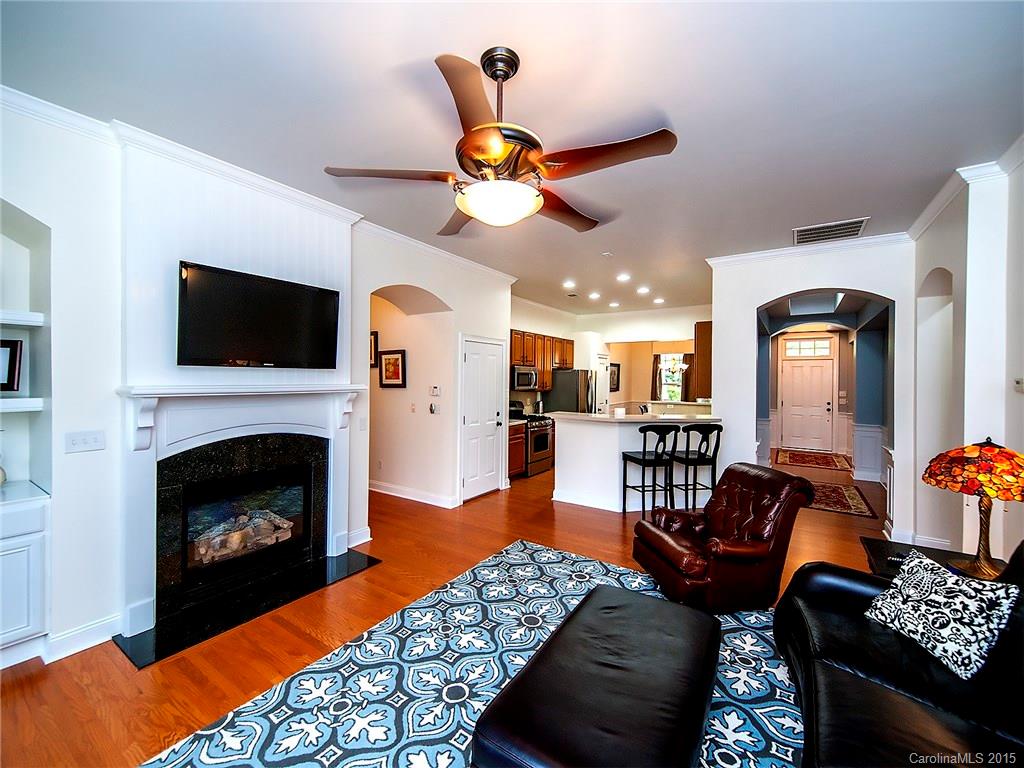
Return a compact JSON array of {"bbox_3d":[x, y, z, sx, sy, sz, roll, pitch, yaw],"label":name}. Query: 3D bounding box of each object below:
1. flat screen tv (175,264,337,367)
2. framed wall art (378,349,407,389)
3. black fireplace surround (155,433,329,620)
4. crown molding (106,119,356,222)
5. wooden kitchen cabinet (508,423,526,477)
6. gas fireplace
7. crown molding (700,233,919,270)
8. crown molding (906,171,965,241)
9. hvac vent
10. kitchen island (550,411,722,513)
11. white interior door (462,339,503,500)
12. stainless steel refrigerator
[{"bbox_3d":[-1.829,-0.451,3.095,0.075,0.666,1.112,4,2,34],"label":"flat screen tv"},{"bbox_3d":[-1.619,-0.195,5.616,0.535,0.505,0.030,1,0,34],"label":"framed wall art"},{"bbox_3d":[-1.923,0.943,3.109,0.080,1.117,1.177,1,0,34],"label":"black fireplace surround"},{"bbox_3d":[-1.865,-1.486,3.113,0.089,0.084,1.692,1,0,34],"label":"crown molding"},{"bbox_3d":[-0.170,1.065,6.658,0.600,0.880,0.640,1,0,34],"label":"wooden kitchen cabinet"},{"bbox_3d":[-1.767,0.955,3.024,0.560,1.120,1.608,1,0,34],"label":"gas fireplace"},{"bbox_3d":[3.164,-1.446,4.556,1.870,0.095,0.075,1,0,34],"label":"crown molding"},{"bbox_3d":[3.560,-1.444,3.501,0.086,0.086,1.510,1,0,34],"label":"crown molding"},{"bbox_3d":[3.131,-1.481,4.106,0.575,0.030,0.550,1,0,34],"label":"hvac vent"},{"bbox_3d":[1.487,0.973,5.236,1.880,1.085,1.060,1,0,34],"label":"kitchen island"},{"bbox_3d":[-0.388,0.471,5.564,0.045,2.030,0.815,1,0,34],"label":"white interior door"},{"bbox_3d":[1.166,0.625,8.380,0.840,1.757,0.890,1,0,34],"label":"stainless steel refrigerator"}]

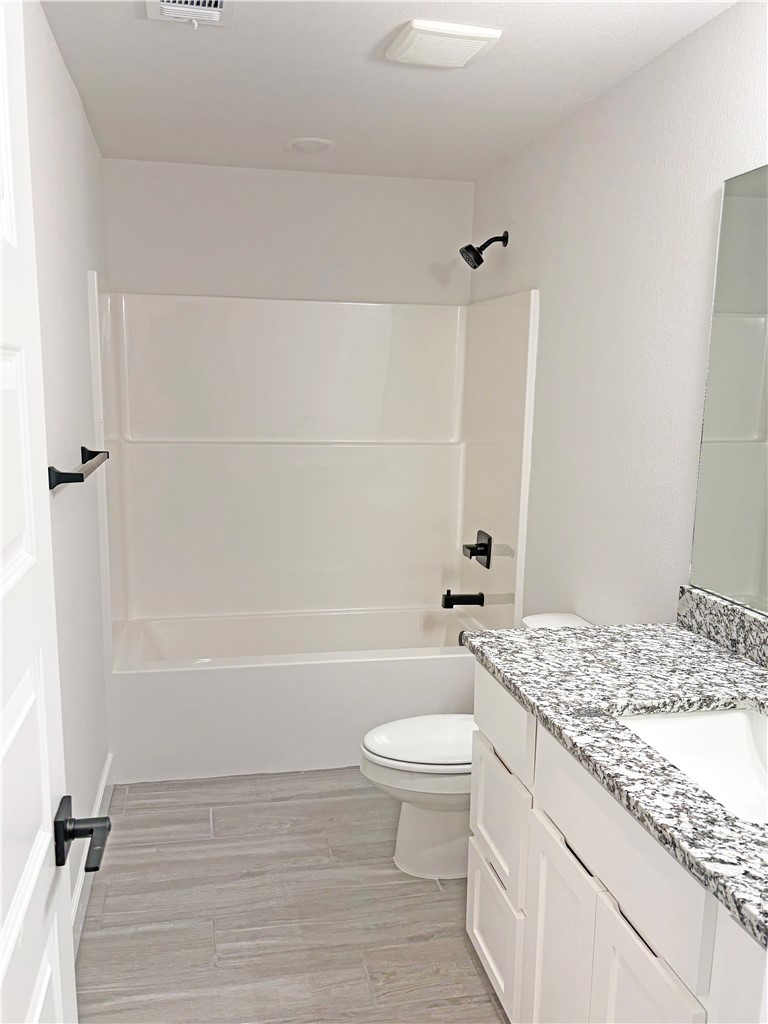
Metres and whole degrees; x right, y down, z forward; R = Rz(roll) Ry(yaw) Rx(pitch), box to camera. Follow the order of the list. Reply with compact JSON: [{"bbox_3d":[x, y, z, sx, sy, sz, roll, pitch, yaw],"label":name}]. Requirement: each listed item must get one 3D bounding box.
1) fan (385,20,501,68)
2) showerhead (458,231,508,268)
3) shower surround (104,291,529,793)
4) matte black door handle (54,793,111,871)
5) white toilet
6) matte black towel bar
[{"bbox_3d":[0.149,-1.218,2.025,0.235,0.030,0.228,-1,10,-13],"label":"fan"},{"bbox_3d":[0.400,-1.056,3.097,0.200,0.160,0.100,-1,10,-13],"label":"showerhead"},{"bbox_3d":[-0.296,0.030,3.168,1.570,1.814,0.725,-1,10,-13],"label":"shower surround"},{"bbox_3d":[-0.389,0.422,0.989,0.066,0.064,0.125,-1,10,-13],"label":"matte black door handle"},{"bbox_3d":[0.313,0.729,2.327,0.775,0.735,0.430,-1,10,-13],"label":"white toilet"},{"bbox_3d":[-0.806,-0.128,2.073,0.078,0.053,0.610,-1,10,-13],"label":"matte black towel bar"}]

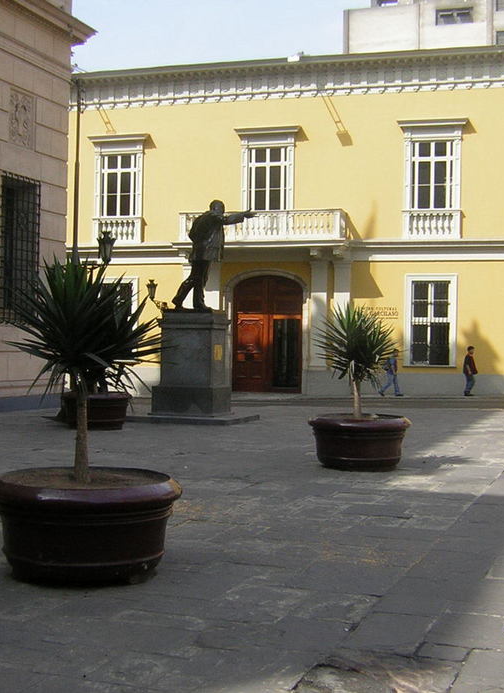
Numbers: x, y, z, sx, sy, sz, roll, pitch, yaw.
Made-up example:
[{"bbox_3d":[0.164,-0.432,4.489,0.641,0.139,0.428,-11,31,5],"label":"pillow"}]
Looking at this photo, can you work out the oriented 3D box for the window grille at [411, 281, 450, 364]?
[{"bbox_3d":[6.029,-0.775,32.406,1.282,2.863,0.080,1,0,16],"label":"window grille"}]

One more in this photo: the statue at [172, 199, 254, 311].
[{"bbox_3d":[-0.781,-1.870,19.707,1.730,2.339,0.800,1,0,14],"label":"statue"}]

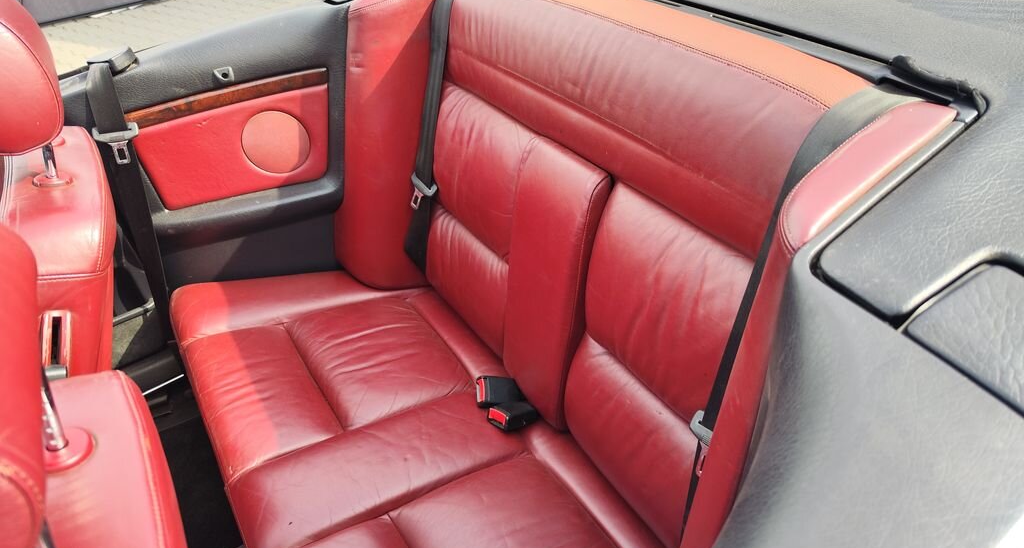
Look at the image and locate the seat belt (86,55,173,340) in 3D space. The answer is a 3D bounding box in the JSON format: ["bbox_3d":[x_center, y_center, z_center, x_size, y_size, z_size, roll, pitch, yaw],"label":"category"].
[{"bbox_3d":[-0.655,-0.105,1.186,0.080,0.520,0.055,-15,35,-28],"label":"seat belt"}]

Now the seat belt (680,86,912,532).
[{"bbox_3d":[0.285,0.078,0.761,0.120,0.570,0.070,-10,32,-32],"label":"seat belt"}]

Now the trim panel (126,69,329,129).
[{"bbox_3d":[-0.501,-0.316,1.222,0.355,0.033,0.020,-21,38,-20],"label":"trim panel"}]

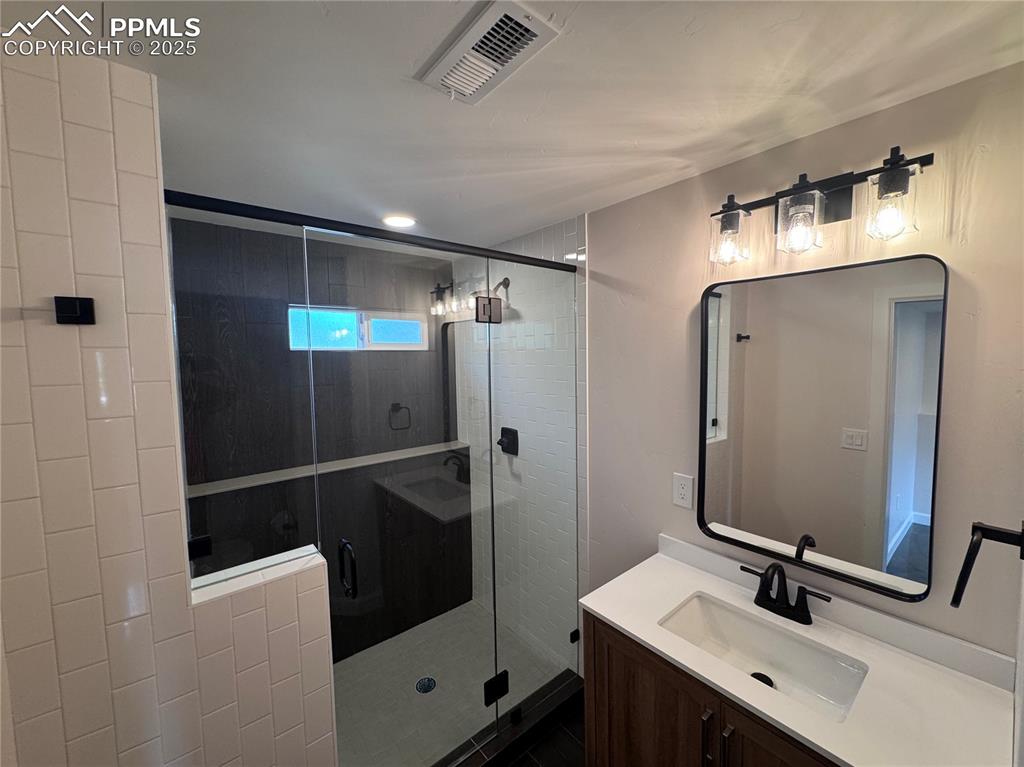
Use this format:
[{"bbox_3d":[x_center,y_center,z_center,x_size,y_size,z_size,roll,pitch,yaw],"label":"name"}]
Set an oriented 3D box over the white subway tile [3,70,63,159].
[{"bbox_3d":[-0.949,-0.532,0.823,0.074,0.151,0.010,-4,5,-39],"label":"white subway tile"}]

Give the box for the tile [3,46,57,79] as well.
[{"bbox_3d":[-0.953,-0.646,0.820,0.075,0.071,0.010,-4,5,-38],"label":"tile"}]

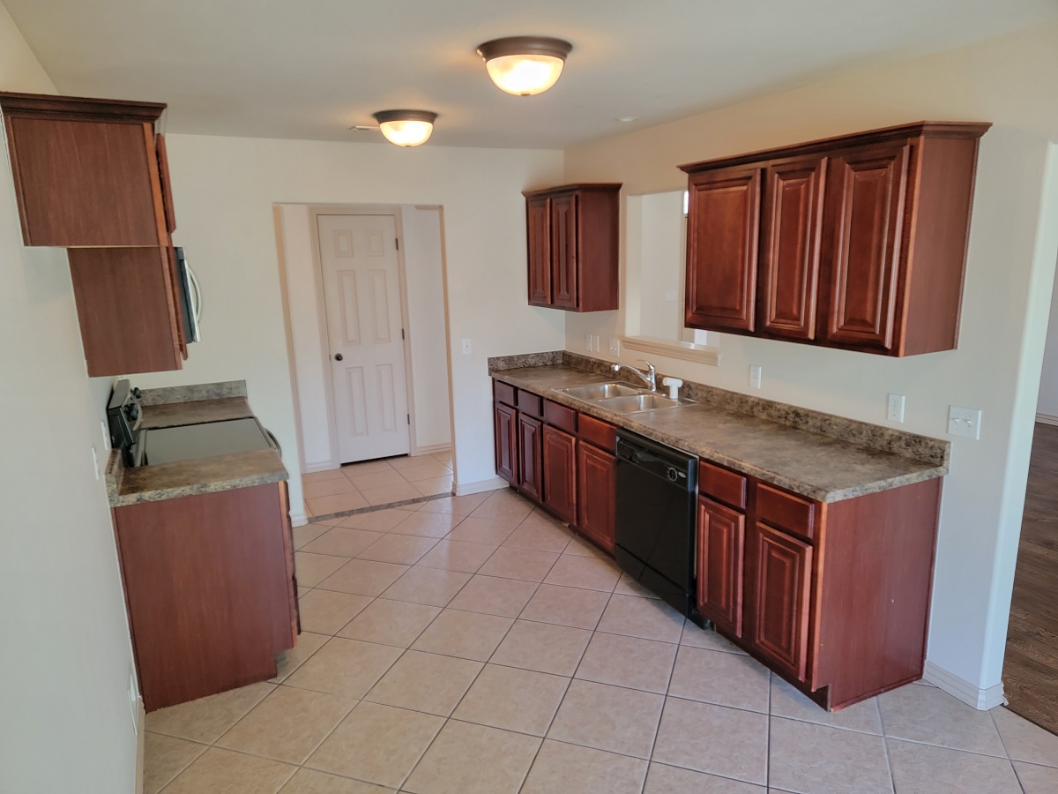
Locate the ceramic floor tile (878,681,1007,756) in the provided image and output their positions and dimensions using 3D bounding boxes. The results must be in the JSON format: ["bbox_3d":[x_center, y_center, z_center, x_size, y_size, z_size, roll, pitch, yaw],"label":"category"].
[{"bbox_3d":[1.577,1.234,2.849,0.392,0.010,0.392,3,13,19],"label":"ceramic floor tile"}]

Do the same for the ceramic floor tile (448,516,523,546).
[{"bbox_3d":[-0.296,0.871,4.736,0.394,0.010,0.394,3,13,19],"label":"ceramic floor tile"}]

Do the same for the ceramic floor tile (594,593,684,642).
[{"bbox_3d":[0.568,1.092,3.627,0.392,0.010,0.392,3,13,19],"label":"ceramic floor tile"}]

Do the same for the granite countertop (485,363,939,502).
[{"bbox_3d":[0.693,0.055,4.148,0.648,0.040,3.101,-7,14,-25],"label":"granite countertop"}]

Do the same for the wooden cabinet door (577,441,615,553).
[{"bbox_3d":[0.374,0.540,4.059,0.020,0.540,0.366,-7,14,-26],"label":"wooden cabinet door"}]

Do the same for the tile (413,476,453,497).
[{"bbox_3d":[-0.679,0.681,5.648,0.390,0.010,0.380,-7,14,-25],"label":"tile"}]

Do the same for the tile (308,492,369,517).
[{"bbox_3d":[-1.391,0.779,5.318,0.388,0.010,0.380,-7,14,-25],"label":"tile"}]

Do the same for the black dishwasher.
[{"bbox_3d":[0.878,0.600,3.767,0.618,0.850,0.607,-7,14,-25],"label":"black dishwasher"}]

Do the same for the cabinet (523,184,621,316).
[{"bbox_3d":[0.277,-1.016,5.035,0.343,0.802,0.798,-7,14,-25],"label":"cabinet"}]

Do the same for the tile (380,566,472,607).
[{"bbox_3d":[-0.554,1.039,4.020,0.392,0.010,0.392,3,13,19],"label":"tile"}]

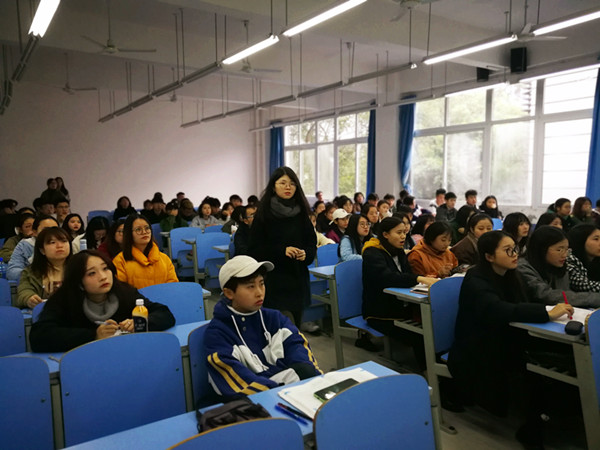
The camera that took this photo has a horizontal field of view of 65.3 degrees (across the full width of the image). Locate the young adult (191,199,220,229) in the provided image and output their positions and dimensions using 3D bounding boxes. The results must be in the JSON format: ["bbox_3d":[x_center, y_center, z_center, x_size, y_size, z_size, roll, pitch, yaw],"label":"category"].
[{"bbox_3d":[-1.474,0.227,7.492,0.500,1.180,0.700,-4,7,-35],"label":"young adult"}]

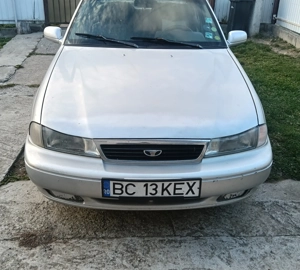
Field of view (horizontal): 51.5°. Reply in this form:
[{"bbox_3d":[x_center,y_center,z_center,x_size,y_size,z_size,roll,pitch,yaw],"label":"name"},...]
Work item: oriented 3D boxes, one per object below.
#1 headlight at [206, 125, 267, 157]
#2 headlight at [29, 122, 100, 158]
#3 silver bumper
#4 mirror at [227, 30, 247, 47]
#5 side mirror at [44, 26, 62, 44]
[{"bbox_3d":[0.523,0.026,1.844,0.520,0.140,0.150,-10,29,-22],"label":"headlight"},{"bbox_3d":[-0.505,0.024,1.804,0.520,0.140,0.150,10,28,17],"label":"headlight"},{"bbox_3d":[0.002,0.232,1.882,1.630,0.360,0.480,0,26,-2],"label":"silver bumper"},{"bbox_3d":[0.779,-0.880,2.788,0.175,0.130,0.110,0,26,-2],"label":"mirror"},{"bbox_3d":[-0.844,-0.884,2.726,0.175,0.130,0.110,0,26,-2],"label":"side mirror"}]

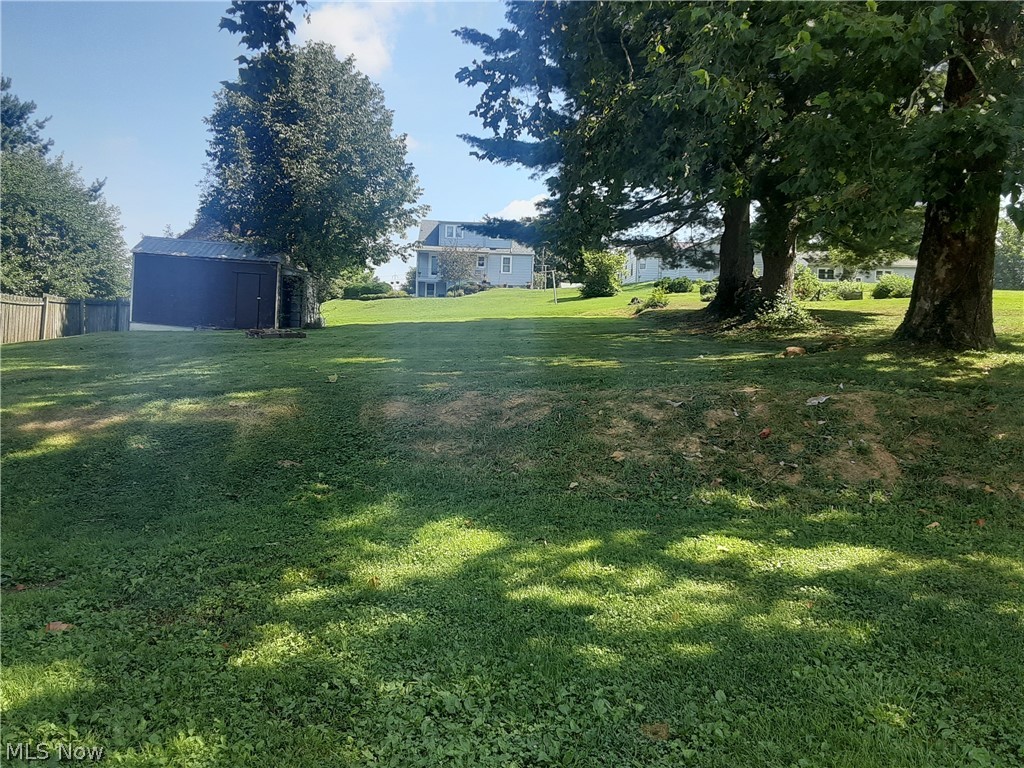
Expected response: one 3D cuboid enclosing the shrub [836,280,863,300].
[{"bbox_3d":[19.380,-5.373,46.000,1.600,1.150,1.400,2,-2,0],"label":"shrub"}]

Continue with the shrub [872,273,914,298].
[{"bbox_3d":[21.972,-5.661,46.000,2.500,1.500,2.000,2,-2,0],"label":"shrub"}]

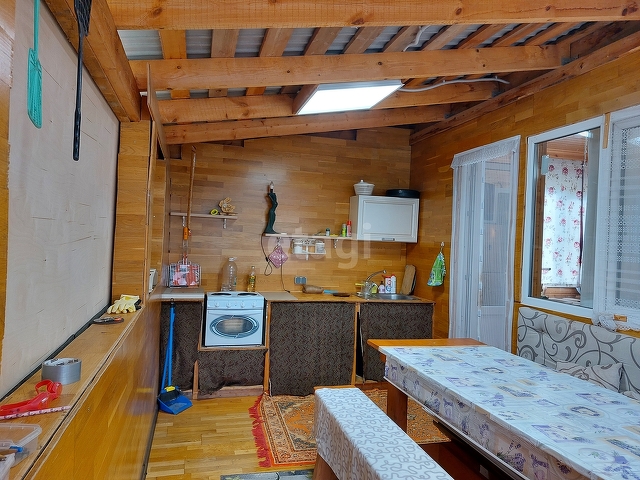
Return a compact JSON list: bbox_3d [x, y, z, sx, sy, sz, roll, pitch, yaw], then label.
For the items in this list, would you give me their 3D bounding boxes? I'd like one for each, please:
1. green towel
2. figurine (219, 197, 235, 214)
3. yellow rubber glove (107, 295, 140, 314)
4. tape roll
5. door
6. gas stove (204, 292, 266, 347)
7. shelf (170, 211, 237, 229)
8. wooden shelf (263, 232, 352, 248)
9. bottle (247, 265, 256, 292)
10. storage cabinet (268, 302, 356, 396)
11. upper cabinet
[{"bbox_3d":[1.157,0.291,4.377,0.070,0.350,0.230,2,0,-16],"label":"green towel"},{"bbox_3d":[-0.921,-0.344,4.412,0.165,0.180,0.090,2,0,-16],"label":"figurine"},{"bbox_3d":[-0.931,0.304,2.121,0.145,0.070,0.190,2,0,-7],"label":"yellow rubber glove"},{"bbox_3d":[-0.666,0.339,1.147,0.086,0.044,0.086,3,0,-16],"label":"tape roll"},{"bbox_3d":[1.361,0.336,3.887,0.070,2.326,0.930,3,0,-16],"label":"door"},{"bbox_3d":[-0.807,0.728,4.154,0.500,0.420,0.430,2,0,-16],"label":"gas stove"},{"bbox_3d":[-1.174,-0.188,4.497,0.646,0.118,0.170,3,0,-16],"label":"shelf"},{"bbox_3d":[-0.119,0.010,4.691,0.953,0.113,0.183,3,0,-16],"label":"wooden shelf"},{"bbox_3d":[-0.692,0.421,4.617,0.078,0.280,0.078,3,0,-16],"label":"bottle"},{"bbox_3d":[-0.132,1.000,4.409,0.870,0.850,0.560,2,0,-16],"label":"storage cabinet"},{"bbox_3d":[0.699,-0.222,4.868,0.695,0.471,0.276,3,0,-16],"label":"upper cabinet"}]

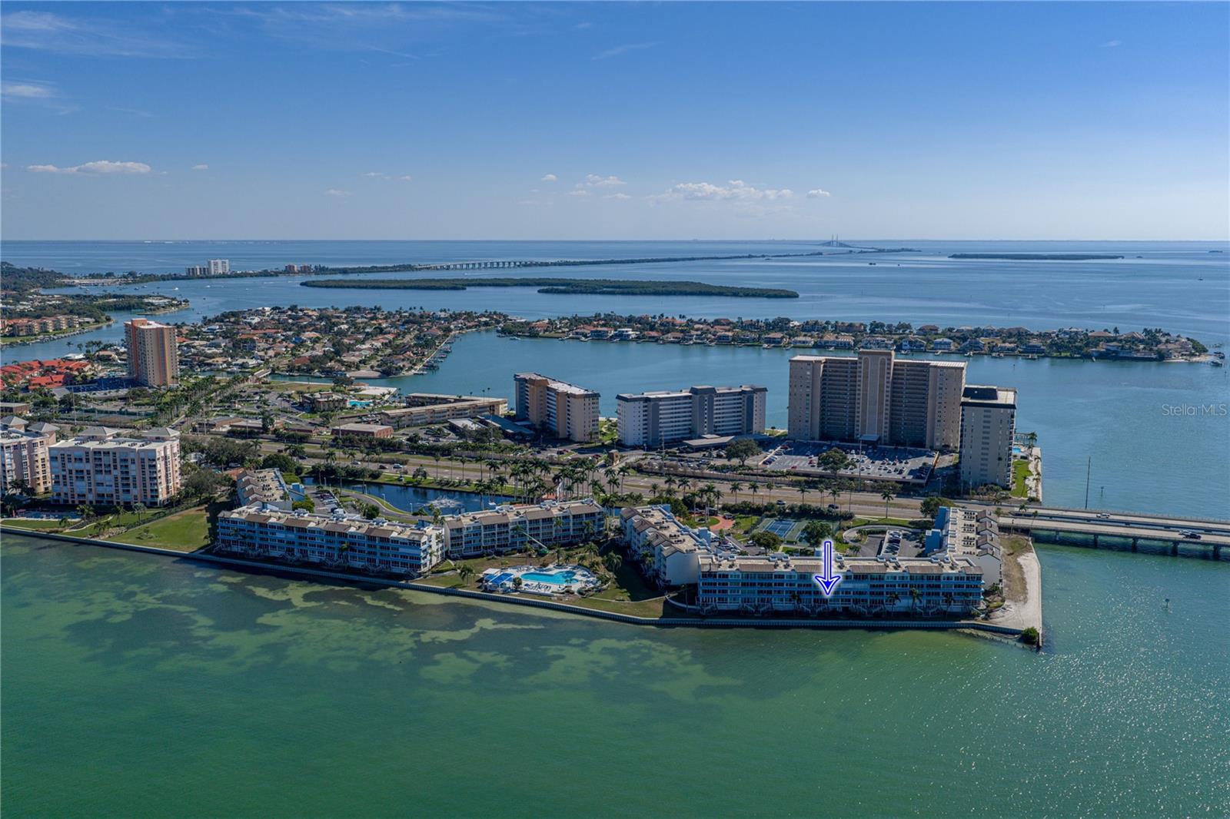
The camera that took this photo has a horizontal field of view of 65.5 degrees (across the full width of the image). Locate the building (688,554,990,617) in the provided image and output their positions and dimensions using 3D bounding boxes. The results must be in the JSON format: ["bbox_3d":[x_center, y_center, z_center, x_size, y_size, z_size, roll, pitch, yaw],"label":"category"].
[{"bbox_3d":[76.590,60.200,331.140,95.350,14.980,15.970,0,10,1],"label":"building"}]

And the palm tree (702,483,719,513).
[{"bbox_3d":[41.178,39.903,416.716,6.900,16.200,6.900,0,10,0],"label":"palm tree"}]

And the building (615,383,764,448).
[{"bbox_3d":[49.120,1.690,602.910,97.850,32.250,16.970,-4,11,-23],"label":"building"}]

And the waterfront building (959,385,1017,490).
[{"bbox_3d":[190.000,13.779,487.350,24.500,42.300,49.000,4,11,22],"label":"waterfront building"}]

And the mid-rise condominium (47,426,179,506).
[{"bbox_3d":[-238.400,27.150,460.990,53.420,33.250,24.460,1,10,5],"label":"mid-rise condominium"}]

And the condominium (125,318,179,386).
[{"bbox_3d":[-391.000,-50.147,808.595,25.500,53.000,57.000,-8,13,-39],"label":"condominium"}]

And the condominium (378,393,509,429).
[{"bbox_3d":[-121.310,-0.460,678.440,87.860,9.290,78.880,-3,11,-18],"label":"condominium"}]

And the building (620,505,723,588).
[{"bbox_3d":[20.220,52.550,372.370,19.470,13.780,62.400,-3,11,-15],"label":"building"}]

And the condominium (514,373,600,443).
[{"bbox_3d":[-39.440,-2.660,626.680,16.970,32.250,91.360,-6,12,-31],"label":"condominium"}]

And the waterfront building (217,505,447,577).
[{"bbox_3d":[-110.400,49.713,370.090,89.500,13.600,16.000,3,11,18],"label":"waterfront building"}]

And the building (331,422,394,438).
[{"bbox_3d":[-157.000,13.364,594.305,33.000,4.800,17.600,4,11,22],"label":"building"}]

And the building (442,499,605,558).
[{"bbox_3d":[-36.600,47.232,385.393,64.000,13.000,15.500,-4,11,-20],"label":"building"}]

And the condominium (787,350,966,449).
[{"bbox_3d":[155.500,-7.627,570.866,98.500,54.500,27.500,4,11,22],"label":"condominium"}]

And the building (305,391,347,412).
[{"bbox_3d":[-215.660,-6.940,709.730,22.460,10.780,28.550,-7,12,-32],"label":"building"}]

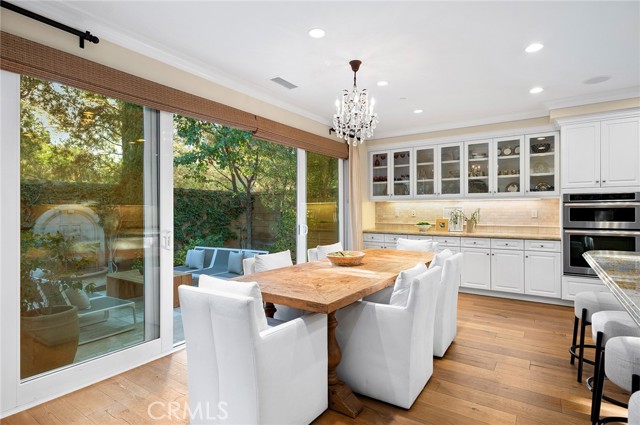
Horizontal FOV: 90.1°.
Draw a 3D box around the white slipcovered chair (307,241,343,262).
[{"bbox_3d":[0.287,0.815,3.616,0.650,0.870,0.550,0,0,35],"label":"white slipcovered chair"}]

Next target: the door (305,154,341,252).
[{"bbox_3d":[0.029,0.150,4.777,0.080,2.180,1.120,0,0,35],"label":"door"}]

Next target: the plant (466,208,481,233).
[{"bbox_3d":[2.422,0.132,5.047,0.220,0.385,0.200,0,0,35],"label":"plant"}]

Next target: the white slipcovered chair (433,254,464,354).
[{"bbox_3d":[1.002,0.815,3.112,0.650,0.870,0.550,0,0,35],"label":"white slipcovered chair"}]

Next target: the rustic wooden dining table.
[{"bbox_3d":[0.363,0.867,2.975,0.970,0.765,2.460,0,0,35],"label":"rustic wooden dining table"}]

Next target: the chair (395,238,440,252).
[{"bbox_3d":[1.152,0.815,4.131,0.550,0.870,0.650,0,0,35],"label":"chair"}]

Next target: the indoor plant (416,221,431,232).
[{"bbox_3d":[1.773,0.250,5.480,0.260,0.180,0.260,0,0,35],"label":"indoor plant"}]

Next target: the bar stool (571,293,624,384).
[{"bbox_3d":[2.162,0.925,2.379,0.460,0.650,0.460,0,0,35],"label":"bar stool"}]

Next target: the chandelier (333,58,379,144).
[{"bbox_3d":[0.351,-1.025,2.995,0.440,0.810,0.440,0,0,0],"label":"chandelier"}]

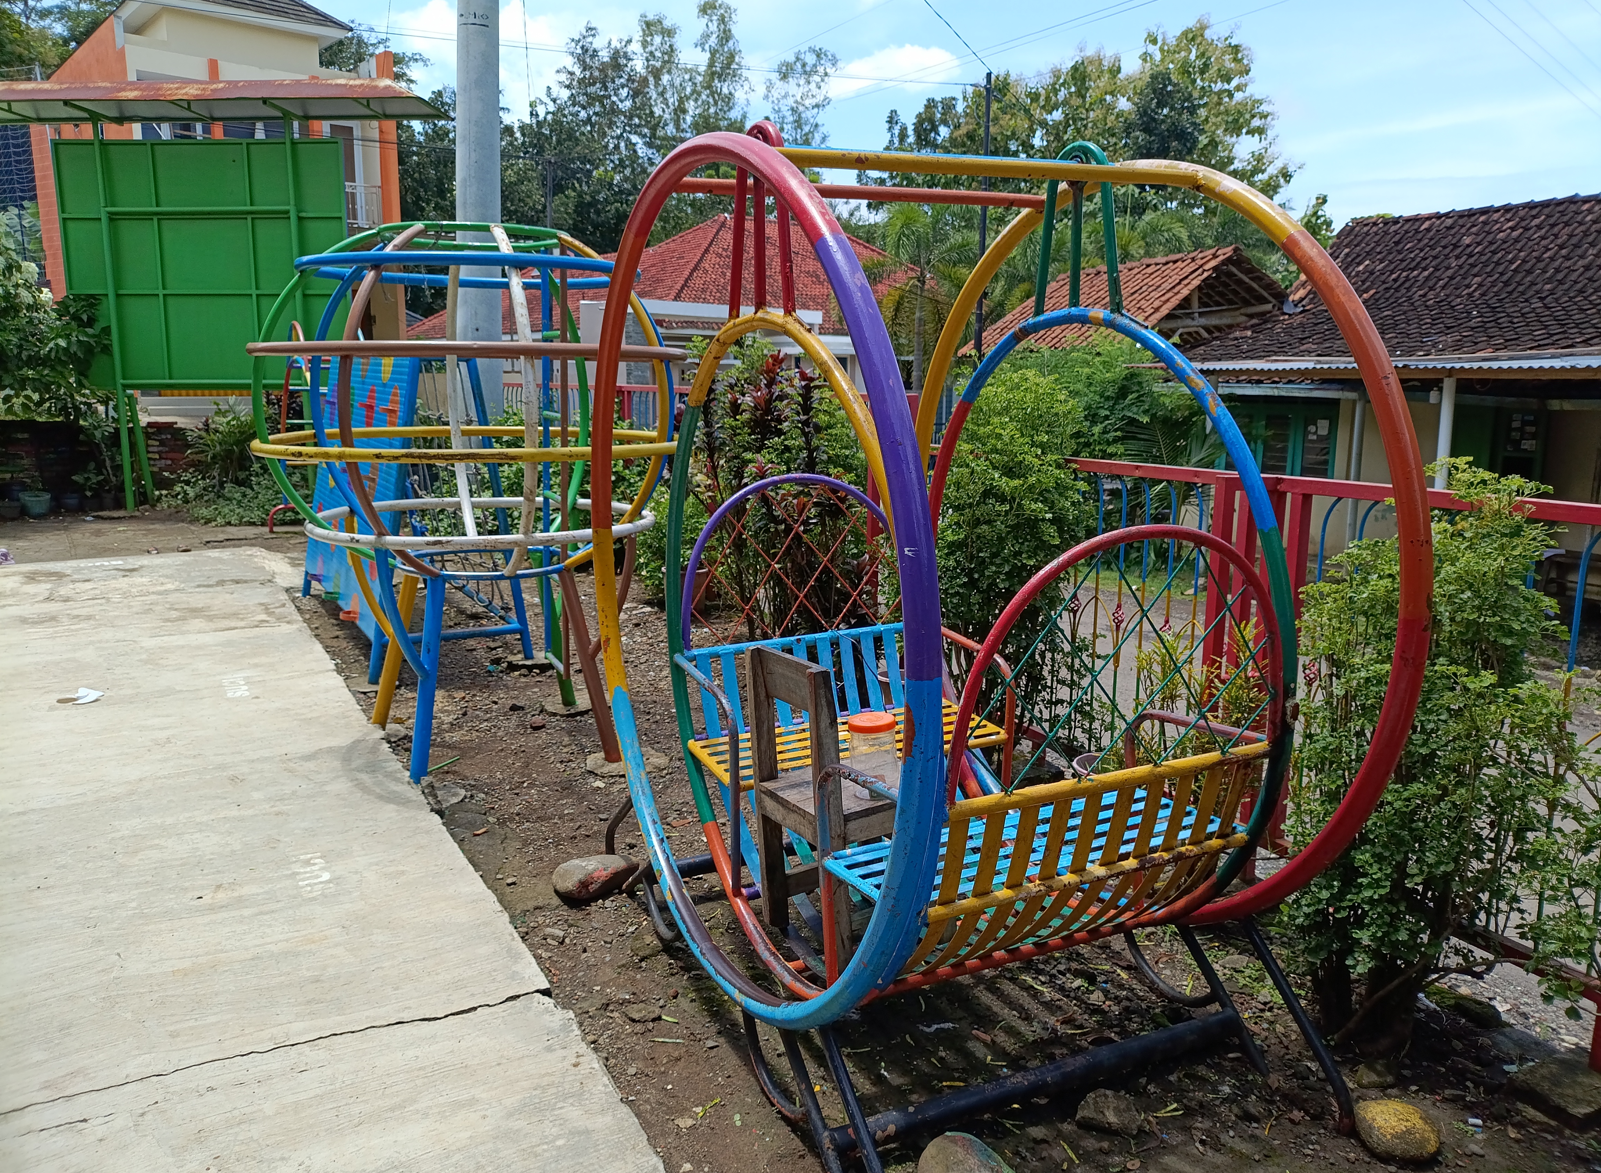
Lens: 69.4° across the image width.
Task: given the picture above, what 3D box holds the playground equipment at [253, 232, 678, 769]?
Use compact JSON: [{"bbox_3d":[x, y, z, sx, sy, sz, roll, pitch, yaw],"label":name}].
[{"bbox_3d":[-1.192,-0.345,4.345,1.640,1.930,1.640,-2,11,-15],"label":"playground equipment"}]

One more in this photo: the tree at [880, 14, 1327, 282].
[{"bbox_3d":[7.356,-8.672,29.917,12.000,11.160,10.000,3,11,13],"label":"tree"}]

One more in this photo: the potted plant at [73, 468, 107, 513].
[{"bbox_3d":[-7.326,-1.001,11.879,0.310,0.430,0.310,-6,12,-31],"label":"potted plant"}]

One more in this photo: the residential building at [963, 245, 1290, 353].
[{"bbox_3d":[6.206,-3.694,20.919,4.700,4.700,5.000,-4,11,-23],"label":"residential building"}]

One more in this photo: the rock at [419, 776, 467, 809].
[{"bbox_3d":[-1.208,0.686,3.918,0.160,0.080,0.140,-3,11,-18],"label":"rock"}]

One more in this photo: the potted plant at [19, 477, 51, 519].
[{"bbox_3d":[-7.568,-0.886,11.409,0.300,0.380,0.300,-6,12,-33],"label":"potted plant"}]

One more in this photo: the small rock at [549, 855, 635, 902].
[{"bbox_3d":[-0.584,0.788,3.249,0.240,0.130,0.170,-2,11,-11],"label":"small rock"}]

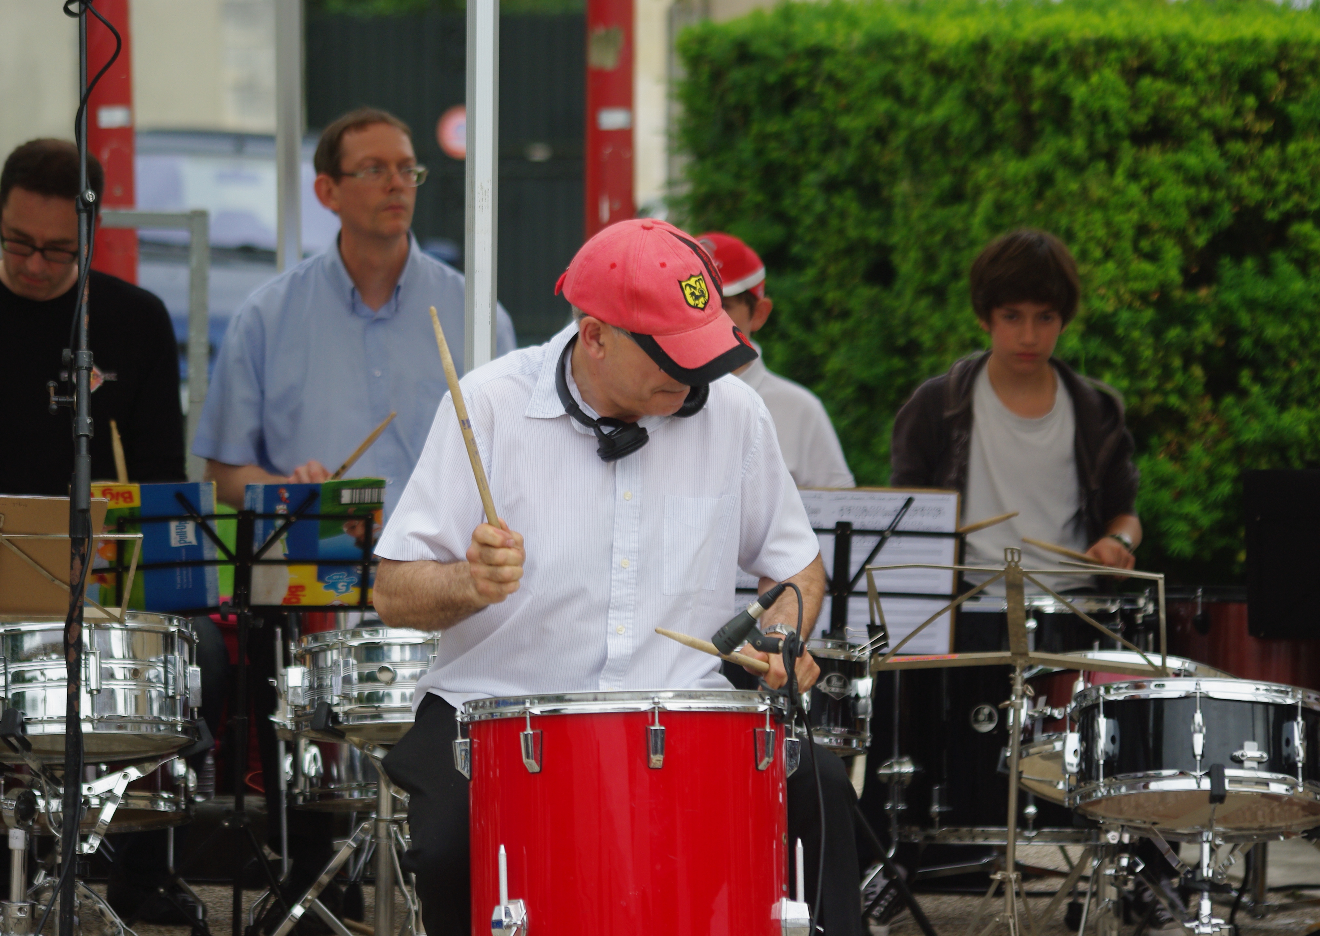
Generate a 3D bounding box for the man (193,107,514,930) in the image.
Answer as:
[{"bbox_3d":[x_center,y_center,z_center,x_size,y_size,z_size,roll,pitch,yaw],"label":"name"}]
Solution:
[{"bbox_3d":[-0.526,0.090,12.500,0.620,1.460,0.750,0,0,-6],"label":"man"}]

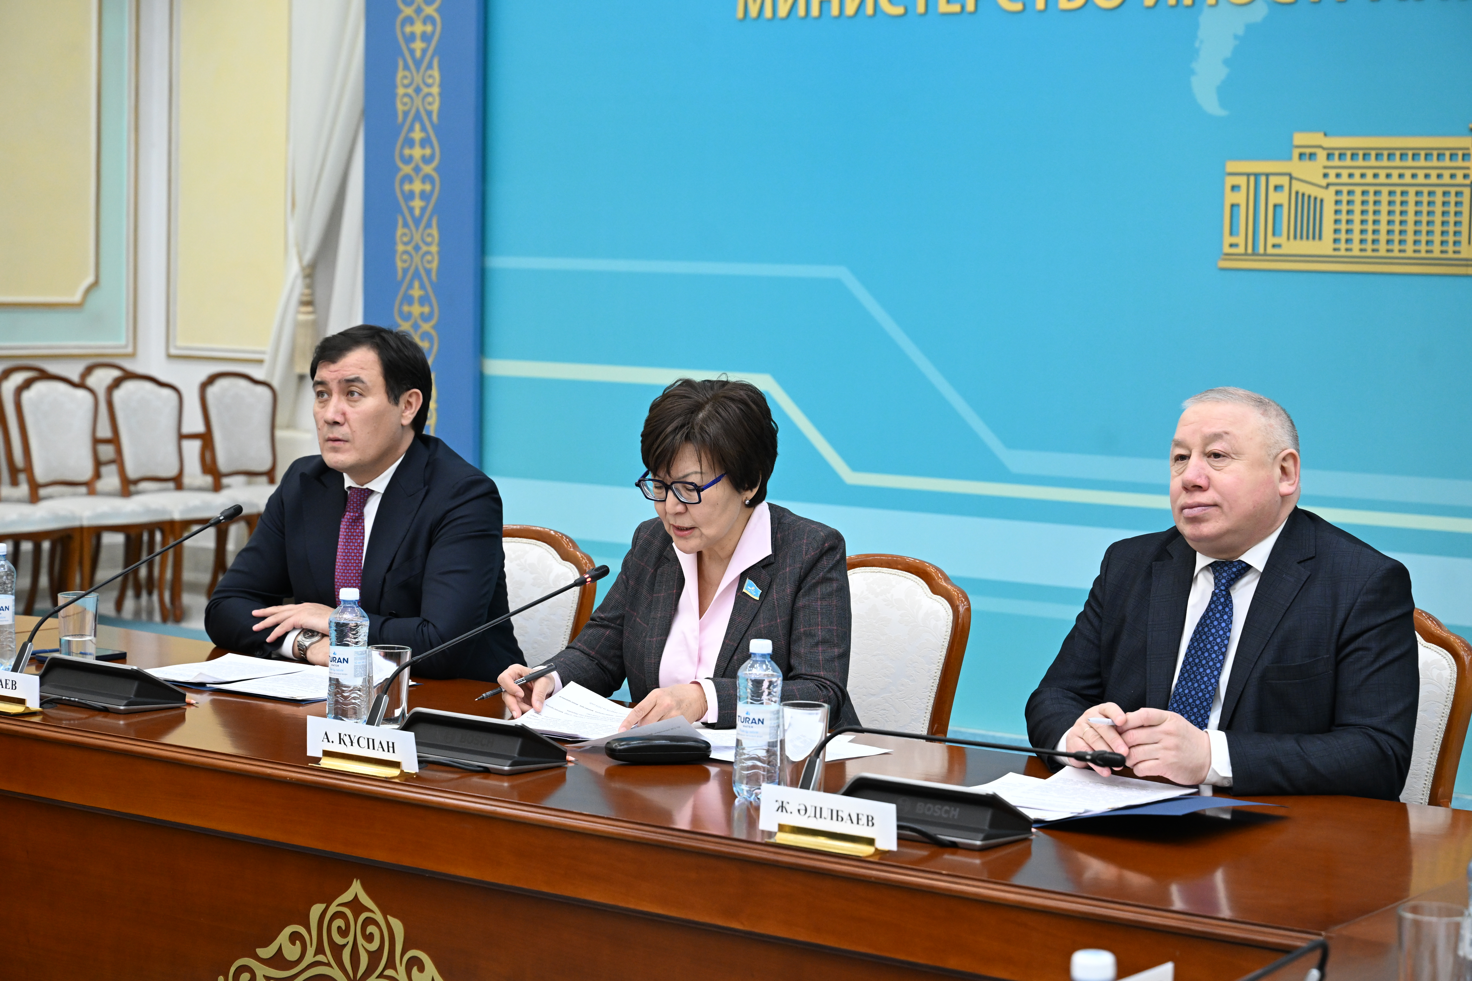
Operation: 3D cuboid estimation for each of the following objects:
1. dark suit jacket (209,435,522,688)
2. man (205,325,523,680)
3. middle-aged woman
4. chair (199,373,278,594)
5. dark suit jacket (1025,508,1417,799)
[{"bbox_3d":[-0.651,0.210,5.178,0.590,0.650,0.600,5,5,34],"label":"dark suit jacket"},{"bbox_3d":[-0.670,0.377,5.153,0.600,1.350,0.740,5,5,34],"label":"man"},{"bbox_3d":[-0.072,0.459,4.706,0.570,1.290,0.780,4,5,29],"label":"middle-aged woman"},{"bbox_3d":[-1.996,-0.013,12.091,0.560,0.960,0.480,5,5,34],"label":"chair"},{"bbox_3d":[0.727,0.334,4.279,0.600,0.640,0.600,4,5,31],"label":"dark suit jacket"}]

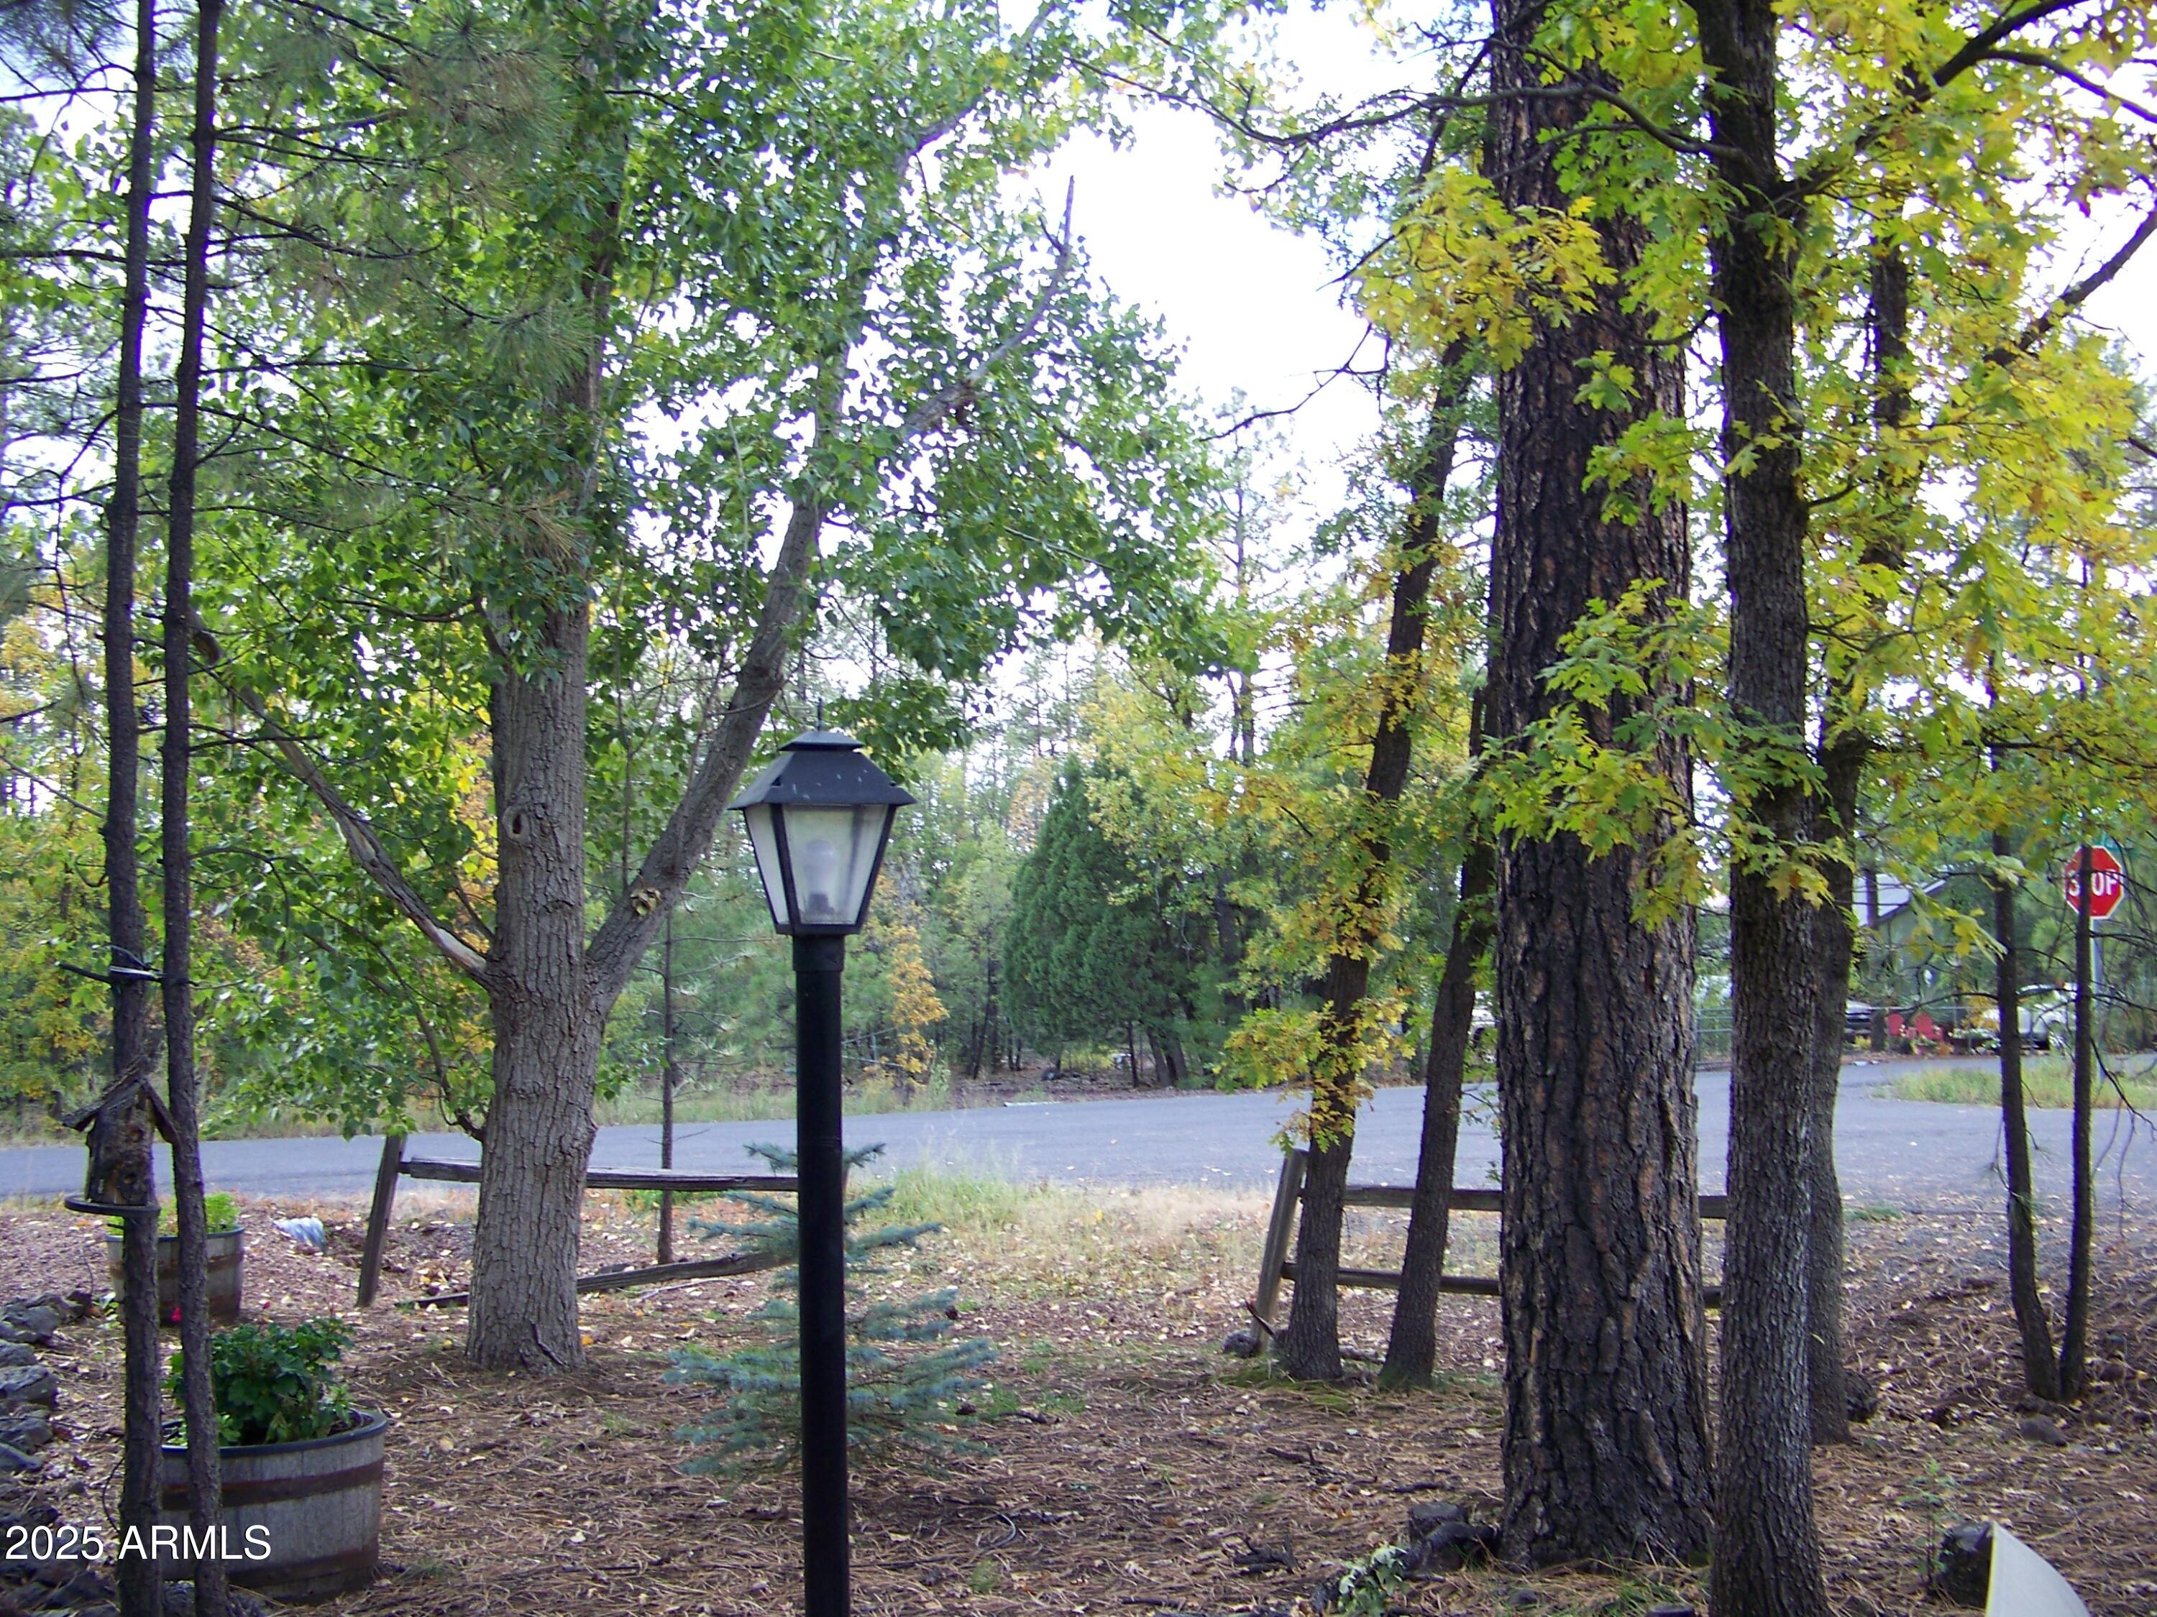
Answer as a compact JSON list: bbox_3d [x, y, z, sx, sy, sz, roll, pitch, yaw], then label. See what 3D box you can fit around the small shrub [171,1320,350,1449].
[{"bbox_3d":[-2.040,1.430,5.600,0.450,0.310,0.420,-1,-4,0],"label":"small shrub"}]

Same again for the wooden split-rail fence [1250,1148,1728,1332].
[{"bbox_3d":[1.880,1.930,9.930,2.300,0.860,0.180,-2,-4,14],"label":"wooden split-rail fence"}]

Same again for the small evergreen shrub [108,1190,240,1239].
[{"bbox_3d":[-4.150,1.870,10.300,0.560,0.220,0.500,-1,-4,0],"label":"small evergreen shrub"}]

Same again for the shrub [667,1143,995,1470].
[{"bbox_3d":[-0.790,1.550,7.150,1.030,1.030,1.000,-1,-4,0],"label":"shrub"}]

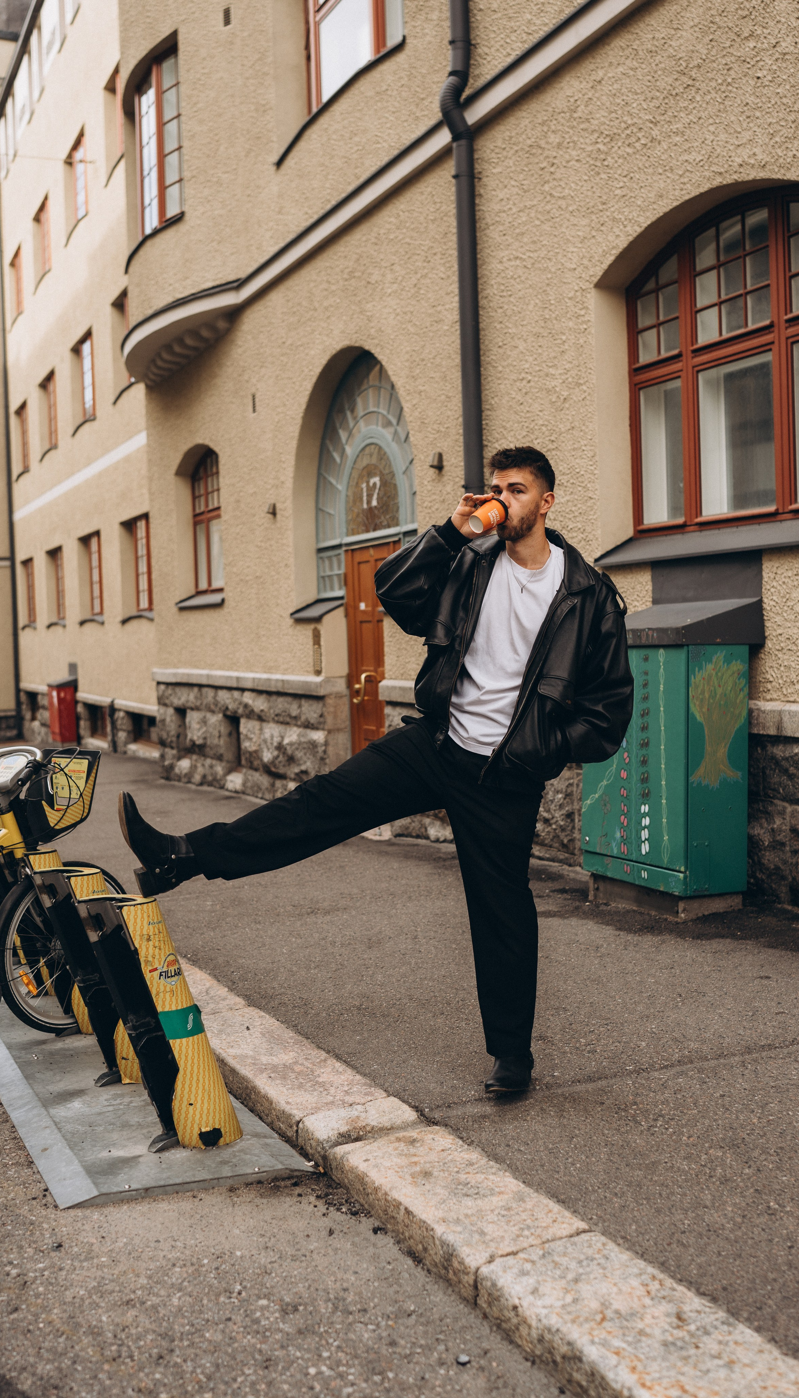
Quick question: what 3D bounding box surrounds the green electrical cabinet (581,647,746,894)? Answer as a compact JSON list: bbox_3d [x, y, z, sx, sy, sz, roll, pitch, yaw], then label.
[{"bbox_3d":[1.241,0.304,6.482,0.335,1.120,0.840,-3,3,-25],"label":"green electrical cabinet"}]

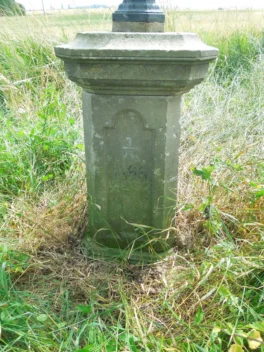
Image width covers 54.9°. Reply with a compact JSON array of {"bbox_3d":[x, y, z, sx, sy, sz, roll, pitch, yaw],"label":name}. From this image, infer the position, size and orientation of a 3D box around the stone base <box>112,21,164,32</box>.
[{"bbox_3d":[0.035,-0.771,1.323,0.267,0.044,0.267,2,33,3],"label":"stone base"}]

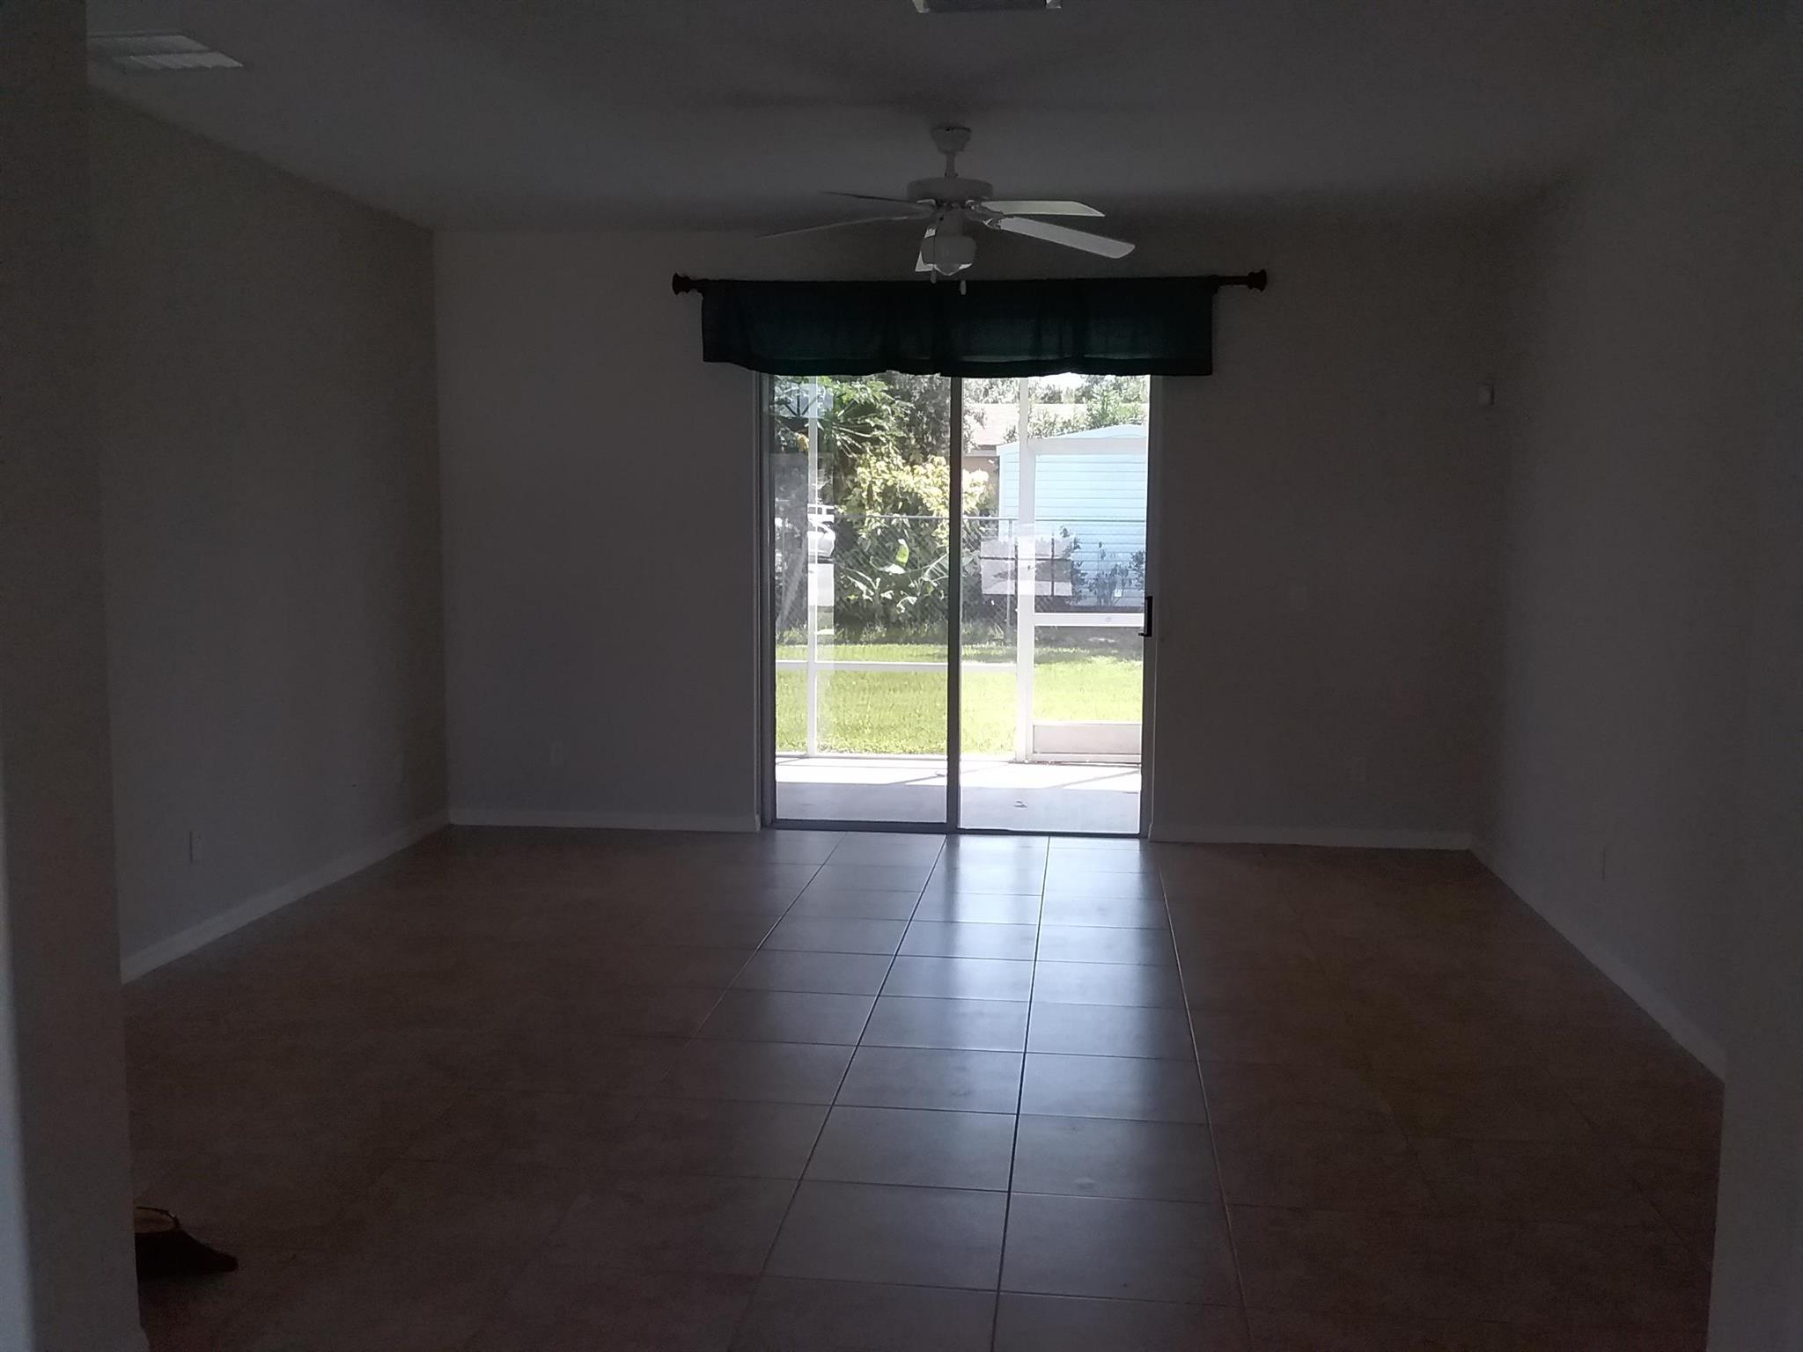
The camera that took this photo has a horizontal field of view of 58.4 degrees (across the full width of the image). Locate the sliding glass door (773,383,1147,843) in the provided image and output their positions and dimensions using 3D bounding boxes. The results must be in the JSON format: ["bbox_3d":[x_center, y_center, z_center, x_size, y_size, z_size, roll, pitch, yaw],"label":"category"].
[{"bbox_3d":[0.253,-0.469,7.413,1.790,2.420,0.100,1,6,7],"label":"sliding glass door"}]

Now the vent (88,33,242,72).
[{"bbox_3d":[-2.064,-1.704,4.453,0.370,0.030,0.350,1,6,7],"label":"vent"}]

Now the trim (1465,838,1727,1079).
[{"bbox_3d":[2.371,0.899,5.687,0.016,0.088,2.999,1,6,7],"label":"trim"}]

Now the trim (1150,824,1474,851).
[{"bbox_3d":[1.837,0.727,7.254,1.412,0.088,0.017,1,6,7],"label":"trim"}]

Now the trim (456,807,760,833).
[{"bbox_3d":[-1.405,0.674,7.630,1.525,0.088,0.017,1,6,7],"label":"trim"}]

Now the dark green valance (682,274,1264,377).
[{"bbox_3d":[0.233,-1.530,7.118,2.285,0.430,0.110,1,6,7],"label":"dark green valance"}]

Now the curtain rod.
[{"bbox_3d":[0.272,-1.725,7.082,2.625,0.095,0.100,1,6,7],"label":"curtain rod"}]

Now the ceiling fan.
[{"bbox_3d":[0.159,-1.547,5.345,1.320,0.513,1.320,1,6,7],"label":"ceiling fan"}]

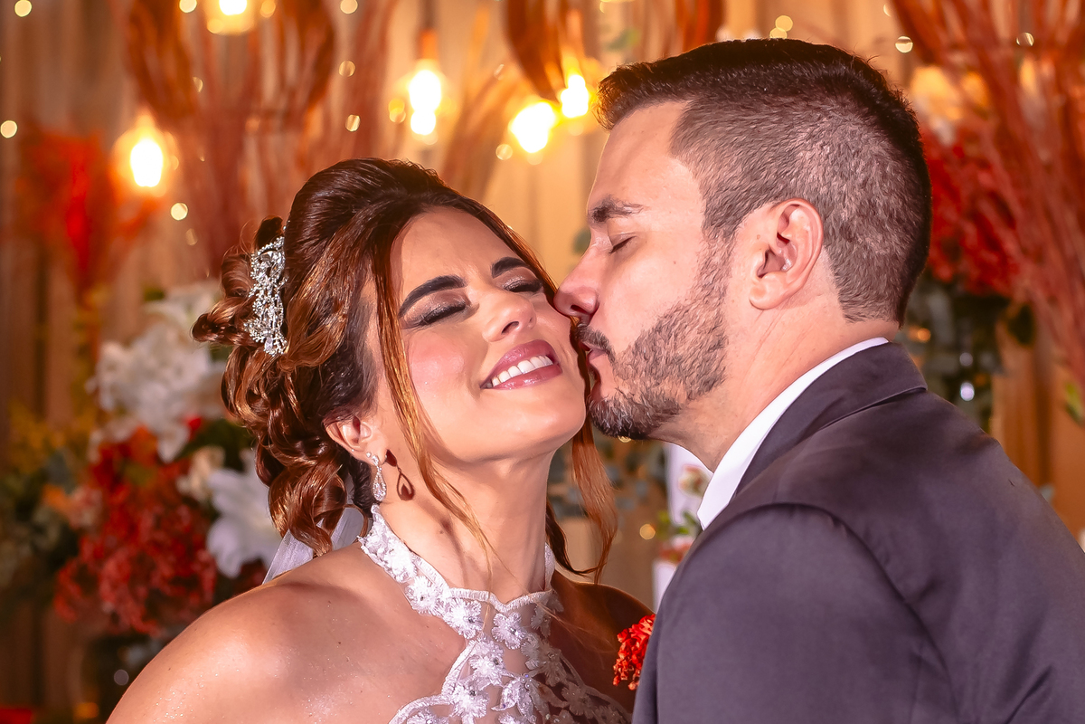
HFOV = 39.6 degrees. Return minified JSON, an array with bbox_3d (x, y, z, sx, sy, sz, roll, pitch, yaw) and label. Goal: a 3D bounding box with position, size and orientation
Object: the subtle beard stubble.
[{"bbox_3d":[0.068,-0.010,0.965,0.092,0.118,0.130,0,0,0],"label":"subtle beard stubble"}]

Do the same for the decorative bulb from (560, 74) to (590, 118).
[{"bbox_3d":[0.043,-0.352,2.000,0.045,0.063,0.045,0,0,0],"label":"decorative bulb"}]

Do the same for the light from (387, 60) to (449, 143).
[{"bbox_3d":[-0.160,-0.336,1.950,0.073,0.103,0.073,0,0,0],"label":"light"}]

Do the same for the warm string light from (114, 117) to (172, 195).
[{"bbox_3d":[-0.517,-0.267,1.950,0.073,0.100,0.073,0,0,0],"label":"warm string light"}]

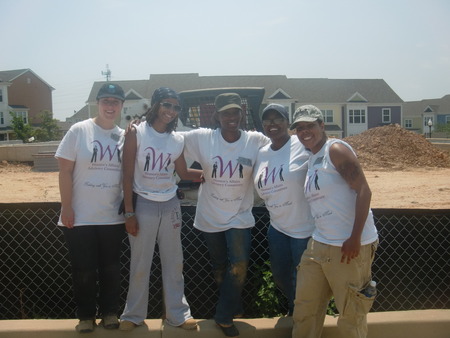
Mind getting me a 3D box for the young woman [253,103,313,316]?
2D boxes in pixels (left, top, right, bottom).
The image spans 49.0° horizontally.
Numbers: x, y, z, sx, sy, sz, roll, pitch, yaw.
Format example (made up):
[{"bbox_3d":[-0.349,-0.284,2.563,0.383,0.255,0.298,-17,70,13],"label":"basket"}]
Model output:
[{"bbox_3d":[0.441,0.318,3.605,0.520,1.583,0.380,1,4,22],"label":"young woman"}]

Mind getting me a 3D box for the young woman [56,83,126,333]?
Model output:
[{"bbox_3d":[-0.905,0.271,3.402,0.530,1.711,0.360,-1,3,-12],"label":"young woman"}]

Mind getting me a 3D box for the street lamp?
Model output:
[{"bbox_3d":[21.556,-3.224,51.900,0.450,4.035,0.450,0,3,0],"label":"street lamp"}]

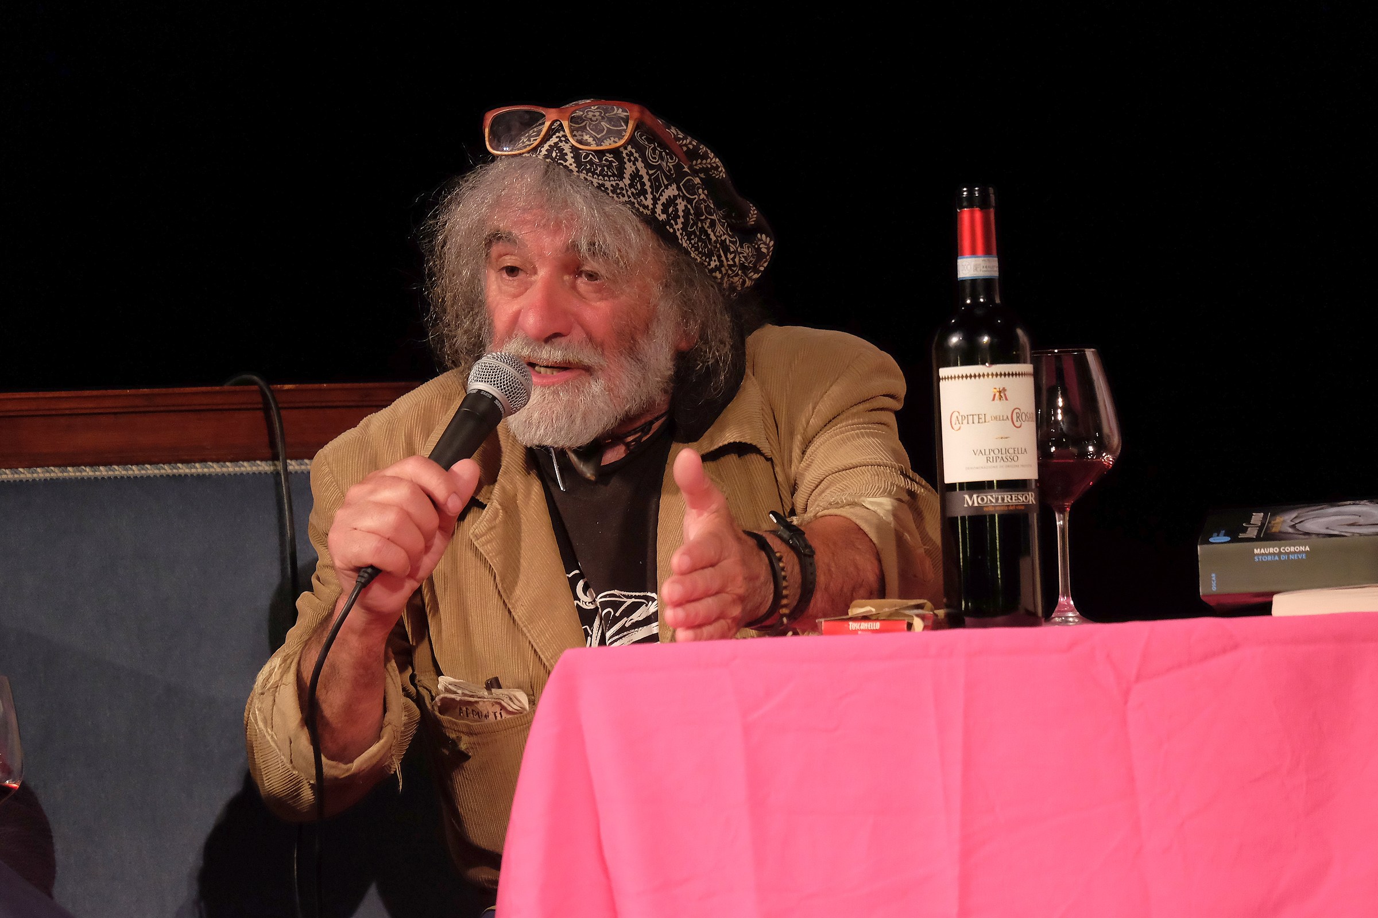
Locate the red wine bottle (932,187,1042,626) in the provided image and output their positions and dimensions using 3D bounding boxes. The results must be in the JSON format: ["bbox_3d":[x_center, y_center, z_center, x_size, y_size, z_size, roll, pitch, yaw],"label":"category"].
[{"bbox_3d":[0.223,-0.038,8.620,0.075,0.333,0.075,-2,-1,0],"label":"red wine bottle"}]

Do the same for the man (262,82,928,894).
[{"bbox_3d":[-0.063,0.316,8.930,0.560,1.190,0.760,-2,-1,7],"label":"man"}]

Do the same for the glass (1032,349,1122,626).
[{"bbox_3d":[0.283,0.023,8.710,0.091,0.212,0.091,-2,-1,0],"label":"glass"}]

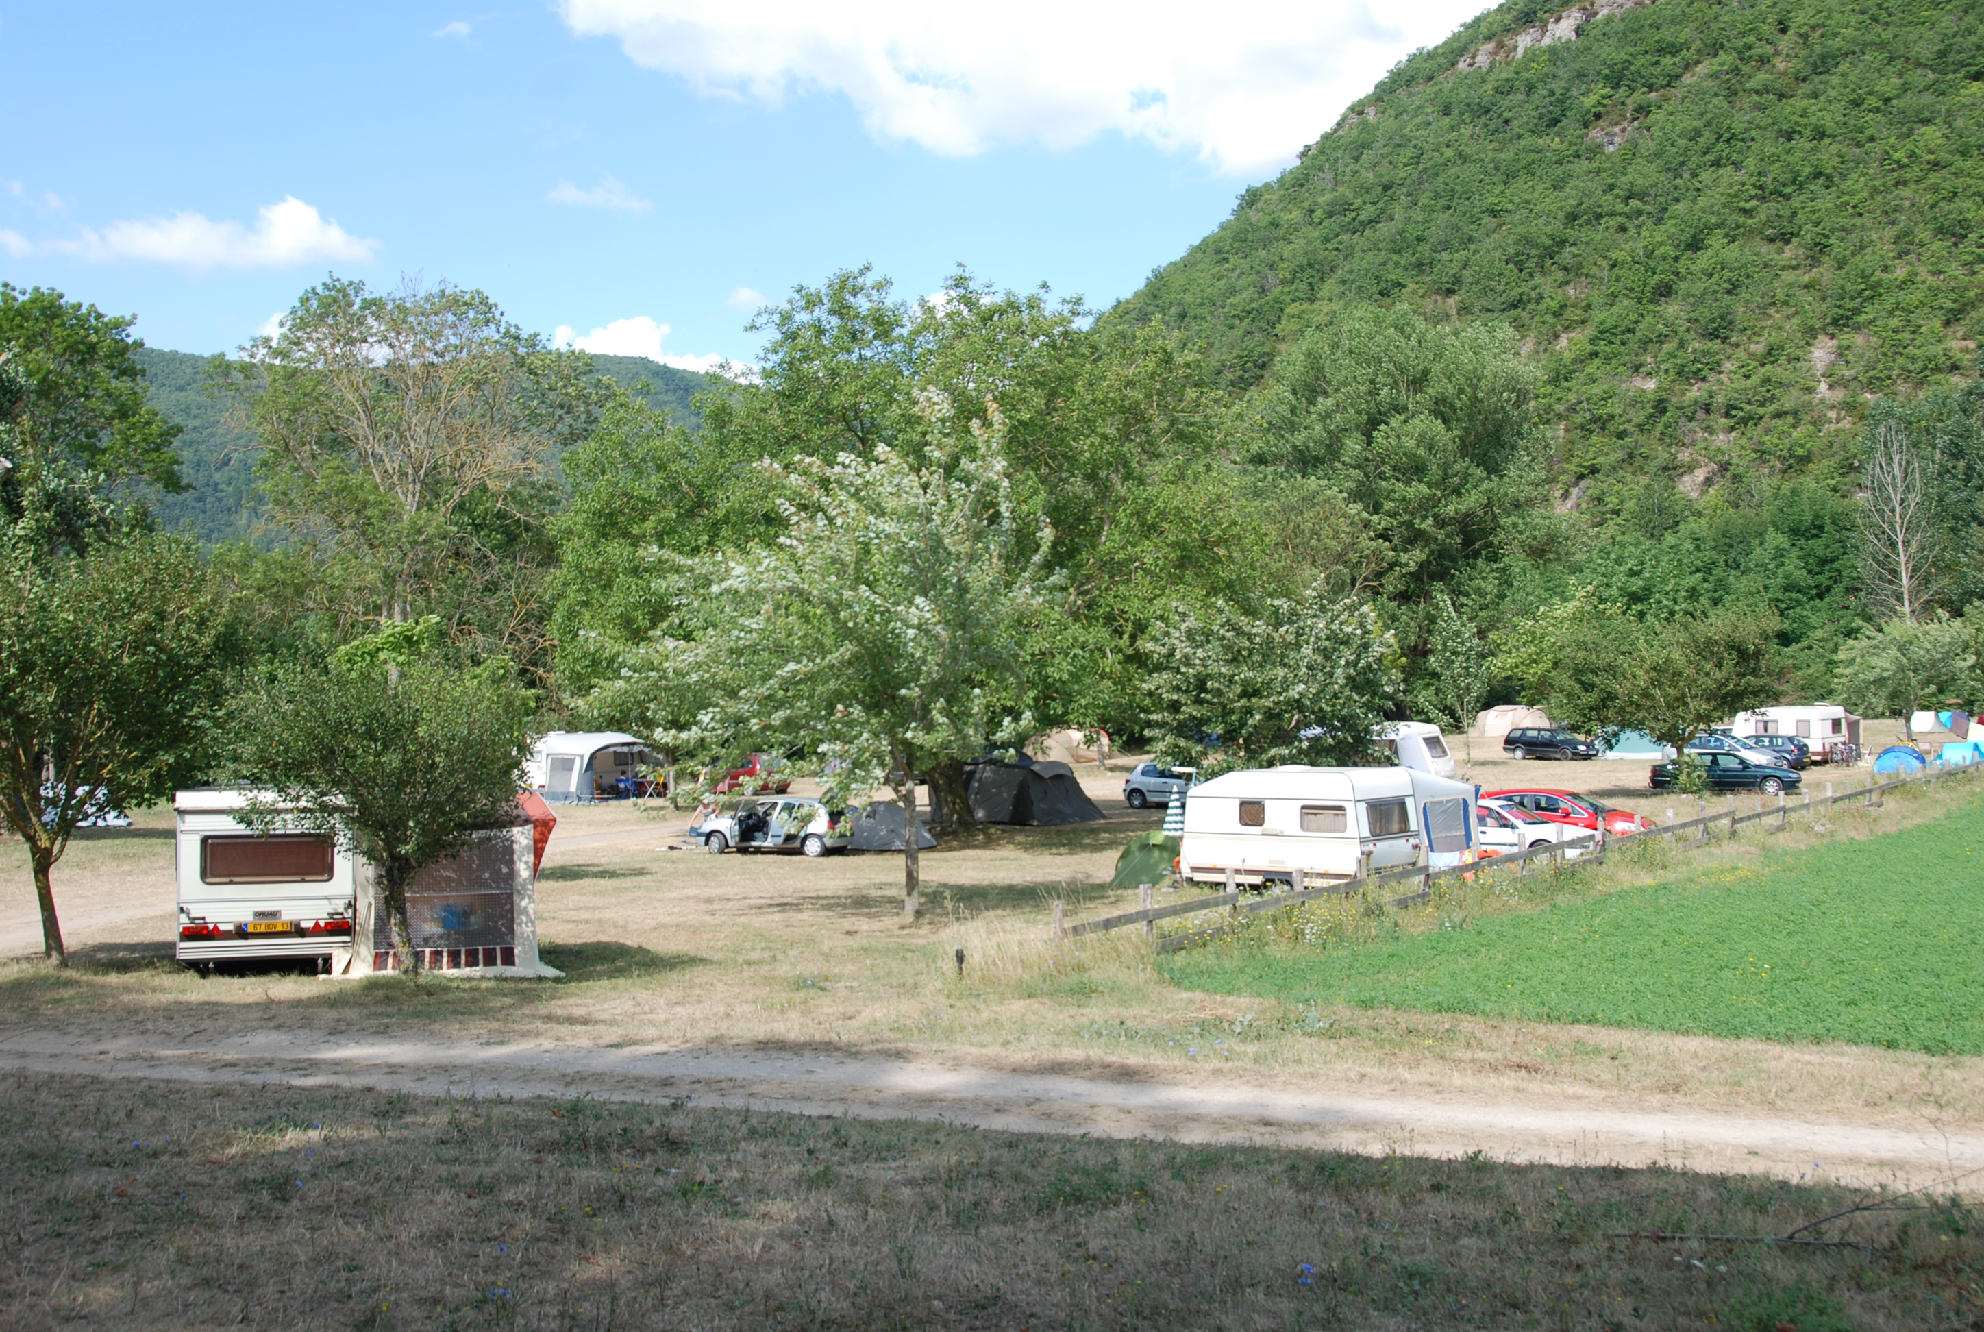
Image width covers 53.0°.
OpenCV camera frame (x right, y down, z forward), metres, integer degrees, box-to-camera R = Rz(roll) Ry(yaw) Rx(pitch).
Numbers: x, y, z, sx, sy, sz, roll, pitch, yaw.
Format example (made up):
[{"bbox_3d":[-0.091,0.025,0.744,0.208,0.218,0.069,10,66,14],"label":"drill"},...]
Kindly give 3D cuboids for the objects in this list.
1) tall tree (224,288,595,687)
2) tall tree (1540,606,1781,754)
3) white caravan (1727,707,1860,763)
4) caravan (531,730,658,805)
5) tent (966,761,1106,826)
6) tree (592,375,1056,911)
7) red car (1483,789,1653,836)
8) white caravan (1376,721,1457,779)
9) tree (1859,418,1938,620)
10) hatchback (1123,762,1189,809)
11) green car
[{"bbox_3d":[-24.885,-6.032,85.000,15.800,21.000,15.000,0,-1,0],"label":"tall tree"},{"bbox_3d":[20.800,1.000,61.700,7.200,5.600,6.800,-1,-2,19],"label":"tall tree"},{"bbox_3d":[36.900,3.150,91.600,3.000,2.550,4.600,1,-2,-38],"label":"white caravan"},{"bbox_3d":[-14.007,3.550,69.500,4.800,2.450,4.100,1,-2,-33],"label":"caravan"},{"bbox_3d":[1.278,3.699,57.500,4.000,1.870,3.000,0,-2,-15],"label":"tent"},{"bbox_3d":[-2.444,-0.183,29.300,6.500,7.700,6.100,0,-1,0],"label":"tree"},{"bbox_3d":[13.154,3.668,46.800,4.600,1.540,1.830,-1,-2,28],"label":"red car"},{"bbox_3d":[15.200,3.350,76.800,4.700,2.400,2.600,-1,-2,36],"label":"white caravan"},{"bbox_3d":[65.500,-7.000,144.000,5.800,21.000,5.600,-1,-2,24],"label":"tree"},{"bbox_3d":[6.047,3.765,62.300,3.900,1.440,1.660,0,-2,12],"label":"hatchback"},{"bbox_3d":[23.948,3.537,64.800,4.550,1.410,1.760,-1,-2,24],"label":"green car"}]

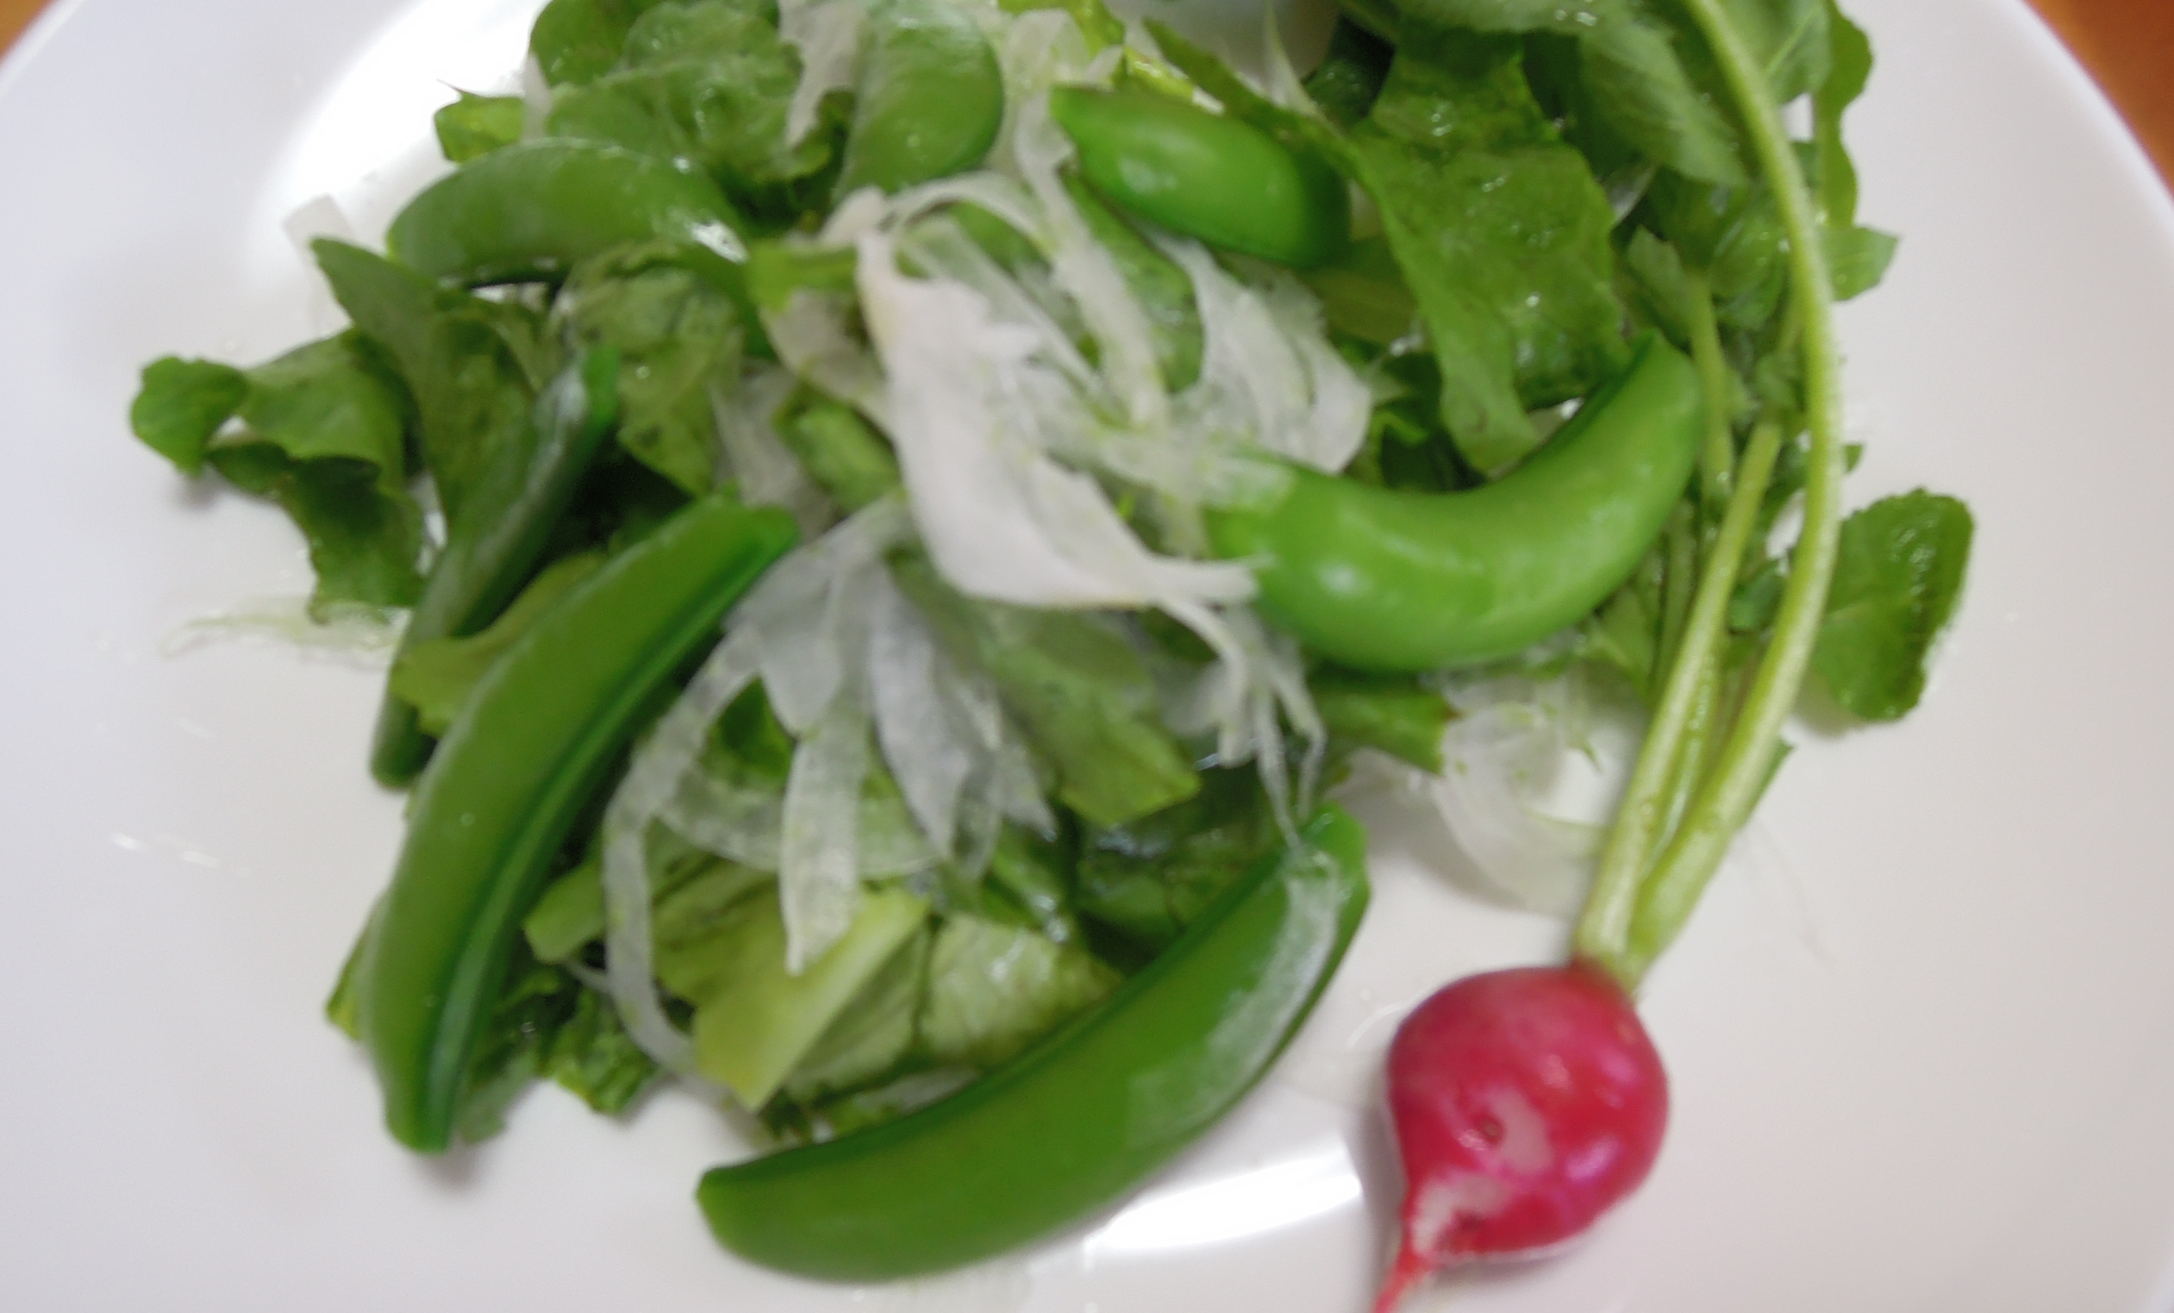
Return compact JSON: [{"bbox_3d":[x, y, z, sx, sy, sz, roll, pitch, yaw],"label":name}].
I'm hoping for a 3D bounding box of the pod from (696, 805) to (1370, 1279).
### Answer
[{"bbox_3d":[-0.001,0.041,0.145,0.072,0.015,0.026,-24,71,-9],"label":"pod"}]

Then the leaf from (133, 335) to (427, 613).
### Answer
[{"bbox_3d":[-0.089,-0.022,0.167,0.035,0.016,0.024,10,69,3],"label":"leaf"}]

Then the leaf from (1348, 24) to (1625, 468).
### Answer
[{"bbox_3d":[0.042,-0.047,0.168,0.024,0.014,0.060,-4,69,-2],"label":"leaf"}]

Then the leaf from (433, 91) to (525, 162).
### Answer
[{"bbox_3d":[-0.072,-0.065,0.183,0.014,0.010,0.010,-9,69,-4],"label":"leaf"}]

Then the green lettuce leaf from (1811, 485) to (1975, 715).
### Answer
[{"bbox_3d":[0.087,-0.006,0.164,0.017,0.008,0.029,20,70,7],"label":"green lettuce leaf"}]

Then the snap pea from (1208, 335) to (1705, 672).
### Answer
[{"bbox_3d":[0.039,-0.015,0.150,0.052,0.017,0.030,-11,70,-5],"label":"snap pea"}]

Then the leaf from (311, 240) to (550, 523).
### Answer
[{"bbox_3d":[-0.072,-0.030,0.164,0.019,0.014,0.042,-28,72,-11],"label":"leaf"}]

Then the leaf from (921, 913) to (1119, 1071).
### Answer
[{"bbox_3d":[-0.006,0.033,0.147,0.022,0.010,0.016,-6,69,-3],"label":"leaf"}]

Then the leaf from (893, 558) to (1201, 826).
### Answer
[{"bbox_3d":[-0.005,0.003,0.146,0.018,0.014,0.032,-41,75,-15],"label":"leaf"}]

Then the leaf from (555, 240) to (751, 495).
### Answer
[{"bbox_3d":[-0.045,-0.031,0.159,0.019,0.014,0.033,-15,70,-6],"label":"leaf"}]

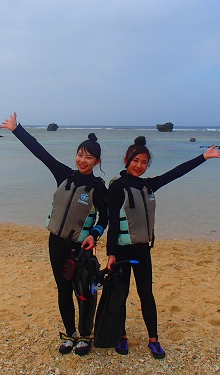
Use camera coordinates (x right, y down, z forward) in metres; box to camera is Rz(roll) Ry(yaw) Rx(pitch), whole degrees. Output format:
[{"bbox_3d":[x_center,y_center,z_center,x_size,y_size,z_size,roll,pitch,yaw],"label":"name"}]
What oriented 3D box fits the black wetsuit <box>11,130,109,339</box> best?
[{"bbox_3d":[-0.355,0.329,2.870,0.700,1.550,0.380,2,9,12],"label":"black wetsuit"}]

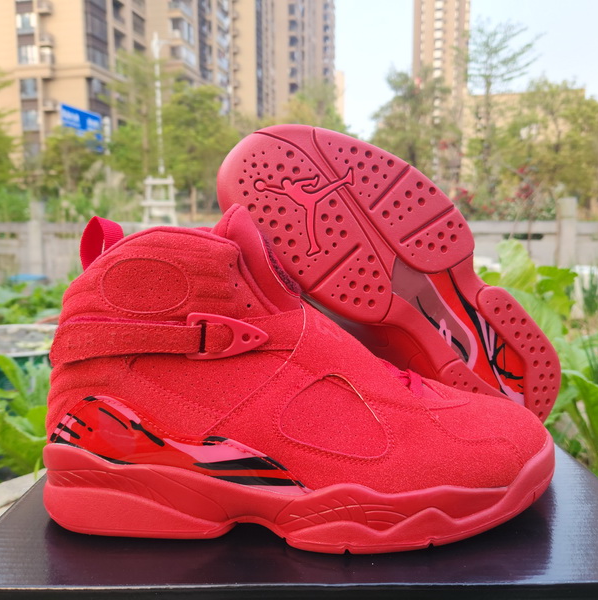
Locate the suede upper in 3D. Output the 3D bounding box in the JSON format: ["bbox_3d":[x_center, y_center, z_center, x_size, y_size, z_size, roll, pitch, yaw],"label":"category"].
[{"bbox_3d":[0.000,0.022,0.303,0.288,0.146,0.103,0,8,0],"label":"suede upper"}]

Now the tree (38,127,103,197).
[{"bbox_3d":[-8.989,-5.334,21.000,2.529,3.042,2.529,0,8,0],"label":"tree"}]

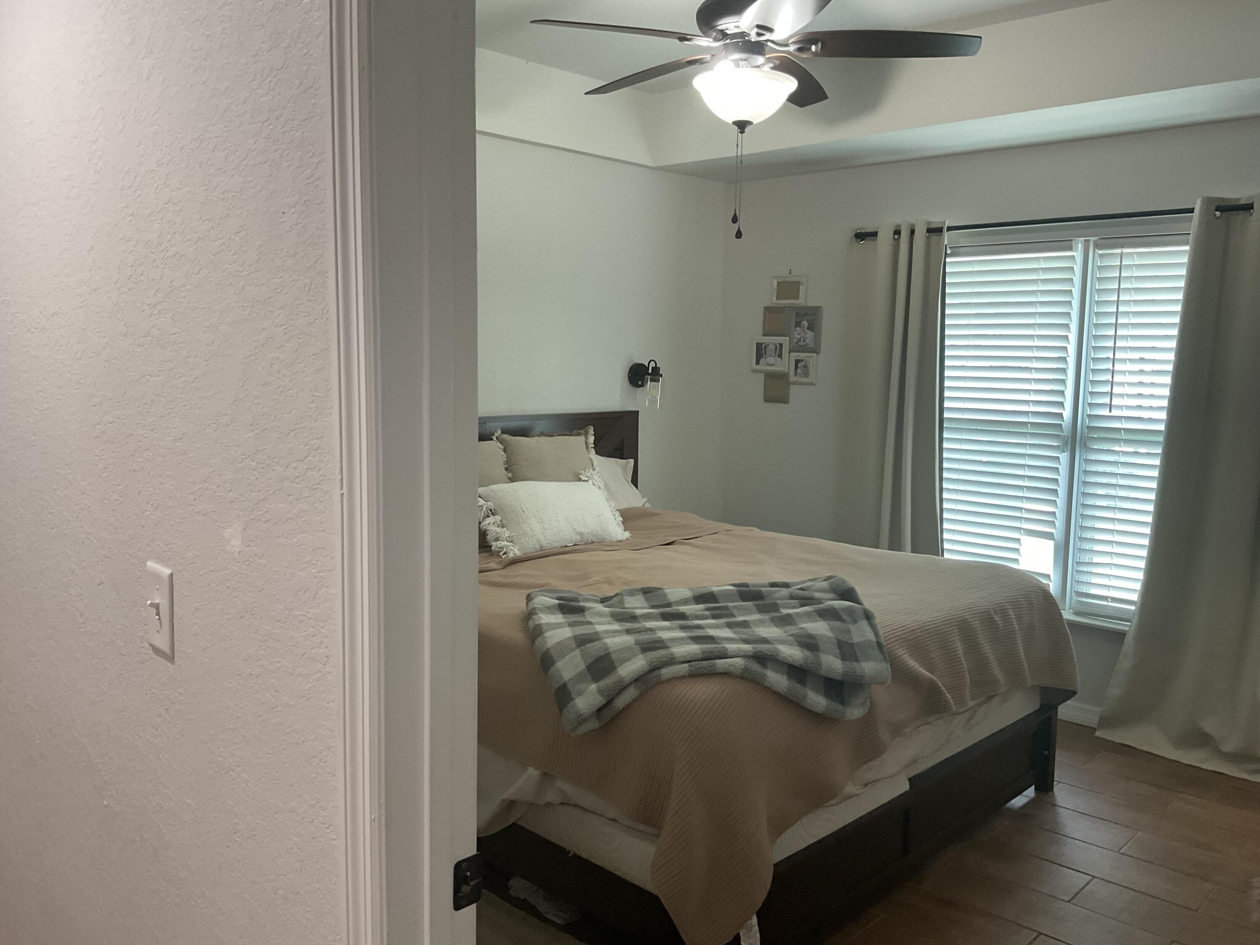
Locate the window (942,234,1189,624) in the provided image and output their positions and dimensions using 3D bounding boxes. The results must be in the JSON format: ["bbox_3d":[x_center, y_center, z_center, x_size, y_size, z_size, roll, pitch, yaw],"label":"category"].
[{"bbox_3d":[1.879,-0.177,4.452,0.120,1.590,1.324,-6,10,-44],"label":"window"}]

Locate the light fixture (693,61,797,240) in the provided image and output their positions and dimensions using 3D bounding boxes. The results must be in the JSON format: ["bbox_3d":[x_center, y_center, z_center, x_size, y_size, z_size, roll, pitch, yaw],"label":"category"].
[{"bbox_3d":[0.337,-0.942,3.127,0.310,0.500,0.310,1,7,0],"label":"light fixture"}]

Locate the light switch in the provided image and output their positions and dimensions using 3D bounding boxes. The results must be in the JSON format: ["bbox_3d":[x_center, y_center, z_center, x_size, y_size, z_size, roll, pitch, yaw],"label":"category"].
[{"bbox_3d":[-0.615,0.181,1.368,0.016,0.117,0.074,-6,10,-44],"label":"light switch"}]

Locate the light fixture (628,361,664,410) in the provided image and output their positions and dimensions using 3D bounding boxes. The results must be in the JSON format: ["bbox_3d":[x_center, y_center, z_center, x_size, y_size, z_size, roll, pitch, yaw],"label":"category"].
[{"bbox_3d":[0.096,-0.442,5.270,0.125,0.245,0.155,-6,10,-44],"label":"light fixture"}]

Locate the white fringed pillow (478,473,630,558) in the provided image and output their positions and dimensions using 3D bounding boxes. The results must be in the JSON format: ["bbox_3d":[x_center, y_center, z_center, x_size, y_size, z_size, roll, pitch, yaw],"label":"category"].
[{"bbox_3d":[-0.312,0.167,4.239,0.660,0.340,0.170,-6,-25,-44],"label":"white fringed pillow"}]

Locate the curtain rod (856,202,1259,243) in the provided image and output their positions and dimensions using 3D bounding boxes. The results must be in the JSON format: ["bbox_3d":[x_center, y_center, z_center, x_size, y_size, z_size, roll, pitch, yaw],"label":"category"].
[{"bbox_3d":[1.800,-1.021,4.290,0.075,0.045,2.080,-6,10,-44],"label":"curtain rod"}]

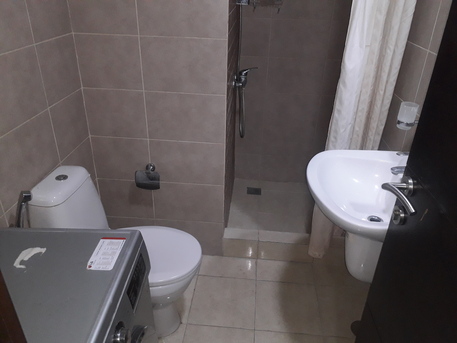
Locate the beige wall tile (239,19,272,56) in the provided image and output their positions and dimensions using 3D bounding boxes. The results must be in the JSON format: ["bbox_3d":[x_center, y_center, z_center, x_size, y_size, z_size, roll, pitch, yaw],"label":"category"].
[{"bbox_3d":[0.177,-0.917,2.440,0.208,0.253,0.010,4,29,4],"label":"beige wall tile"}]

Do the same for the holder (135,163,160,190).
[{"bbox_3d":[-0.431,0.025,1.915,0.132,0.138,0.070,4,29,4],"label":"holder"}]

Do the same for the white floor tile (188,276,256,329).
[{"bbox_3d":[-0.021,0.685,1.887,0.329,0.010,0.328,4,29,4],"label":"white floor tile"}]

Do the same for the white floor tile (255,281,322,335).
[{"bbox_3d":[0.309,0.708,1.861,0.332,0.012,0.323,4,28,4],"label":"white floor tile"}]

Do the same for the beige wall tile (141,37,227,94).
[{"bbox_3d":[-0.205,-0.488,1.658,0.399,0.253,0.012,4,28,4],"label":"beige wall tile"}]

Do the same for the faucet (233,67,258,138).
[{"bbox_3d":[0.107,-0.432,2.297,0.148,0.467,0.205,4,28,4],"label":"faucet"}]

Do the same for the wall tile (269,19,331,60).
[{"bbox_3d":[0.489,-0.904,2.450,0.405,0.253,0.012,4,28,4],"label":"wall tile"}]

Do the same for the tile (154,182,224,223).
[{"bbox_3d":[-0.225,0.178,2.018,0.399,0.253,0.012,4,28,4],"label":"tile"}]

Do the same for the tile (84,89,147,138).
[{"bbox_3d":[-0.564,-0.288,1.801,0.308,0.253,0.012,4,28,4],"label":"tile"}]

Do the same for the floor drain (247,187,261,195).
[{"bbox_3d":[0.200,0.157,2.795,0.105,0.010,0.105,4,29,4],"label":"floor drain"}]

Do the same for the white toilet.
[{"bbox_3d":[-0.445,0.386,1.609,0.650,0.760,0.375,4,29,4],"label":"white toilet"}]

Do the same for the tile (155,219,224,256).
[{"bbox_3d":[-0.234,0.395,2.141,0.400,0.248,0.010,4,29,4],"label":"tile"}]

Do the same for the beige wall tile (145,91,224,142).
[{"bbox_3d":[-0.212,-0.266,1.778,0.399,0.253,0.012,4,28,4],"label":"beige wall tile"}]

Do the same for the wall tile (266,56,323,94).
[{"bbox_3d":[0.472,-0.676,2.542,0.398,0.253,0.010,4,29,4],"label":"wall tile"}]

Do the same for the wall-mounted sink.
[{"bbox_3d":[0.534,0.269,1.432,0.495,0.520,0.590,4,28,4],"label":"wall-mounted sink"}]

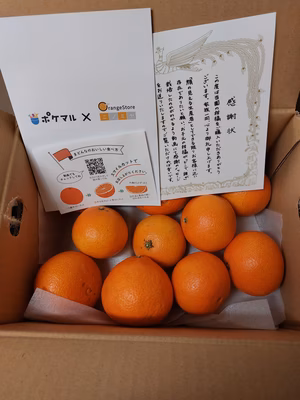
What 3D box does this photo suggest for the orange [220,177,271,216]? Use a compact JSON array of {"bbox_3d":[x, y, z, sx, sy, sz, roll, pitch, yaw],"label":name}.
[{"bbox_3d":[0.146,-0.014,0.425,0.078,0.075,0.078,0,69,-1],"label":"orange"}]

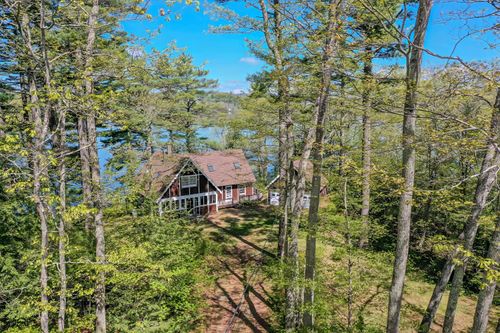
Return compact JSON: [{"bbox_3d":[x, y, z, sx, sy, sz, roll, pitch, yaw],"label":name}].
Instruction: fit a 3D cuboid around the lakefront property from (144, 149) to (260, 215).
[{"bbox_3d":[-7.637,1.873,56.762,15.250,7.850,9.500,-6,12,-32],"label":"lakefront property"}]

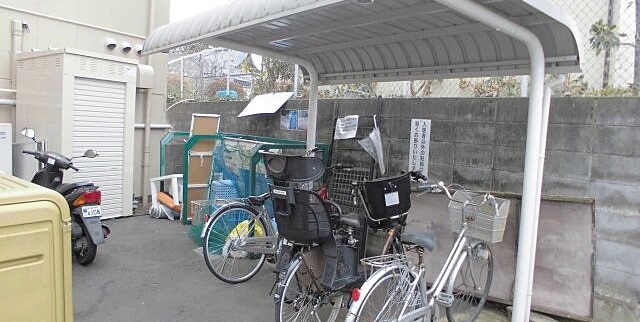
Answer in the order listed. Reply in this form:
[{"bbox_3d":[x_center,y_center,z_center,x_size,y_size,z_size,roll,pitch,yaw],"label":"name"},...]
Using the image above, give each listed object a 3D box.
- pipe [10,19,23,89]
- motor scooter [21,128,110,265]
[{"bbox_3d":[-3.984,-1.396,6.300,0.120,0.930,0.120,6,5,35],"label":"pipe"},{"bbox_3d":[-2.559,0.327,4.748,1.700,1.160,0.700,7,5,41],"label":"motor scooter"}]

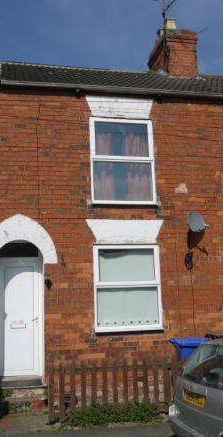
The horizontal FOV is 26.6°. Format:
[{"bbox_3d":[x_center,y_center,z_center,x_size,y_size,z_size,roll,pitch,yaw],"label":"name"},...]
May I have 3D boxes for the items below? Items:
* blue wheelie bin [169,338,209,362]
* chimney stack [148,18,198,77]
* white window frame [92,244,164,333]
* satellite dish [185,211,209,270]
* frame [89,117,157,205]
[{"bbox_3d":[1.307,2.472,7.654,0.730,1.070,0.580,0,-9,-11],"label":"blue wheelie bin"},{"bbox_3d":[1.673,-4.247,12.623,0.844,1.925,1.400,0,-9,-11],"label":"chimney stack"},{"bbox_3d":[0.298,1.199,8.191,1.193,1.483,0.100,0,-9,-11],"label":"white window frame"},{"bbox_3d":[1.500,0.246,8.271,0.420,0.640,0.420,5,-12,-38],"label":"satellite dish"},{"bbox_3d":[0.215,-1.047,8.549,1.188,1.607,0.100,0,-9,-11],"label":"frame"}]

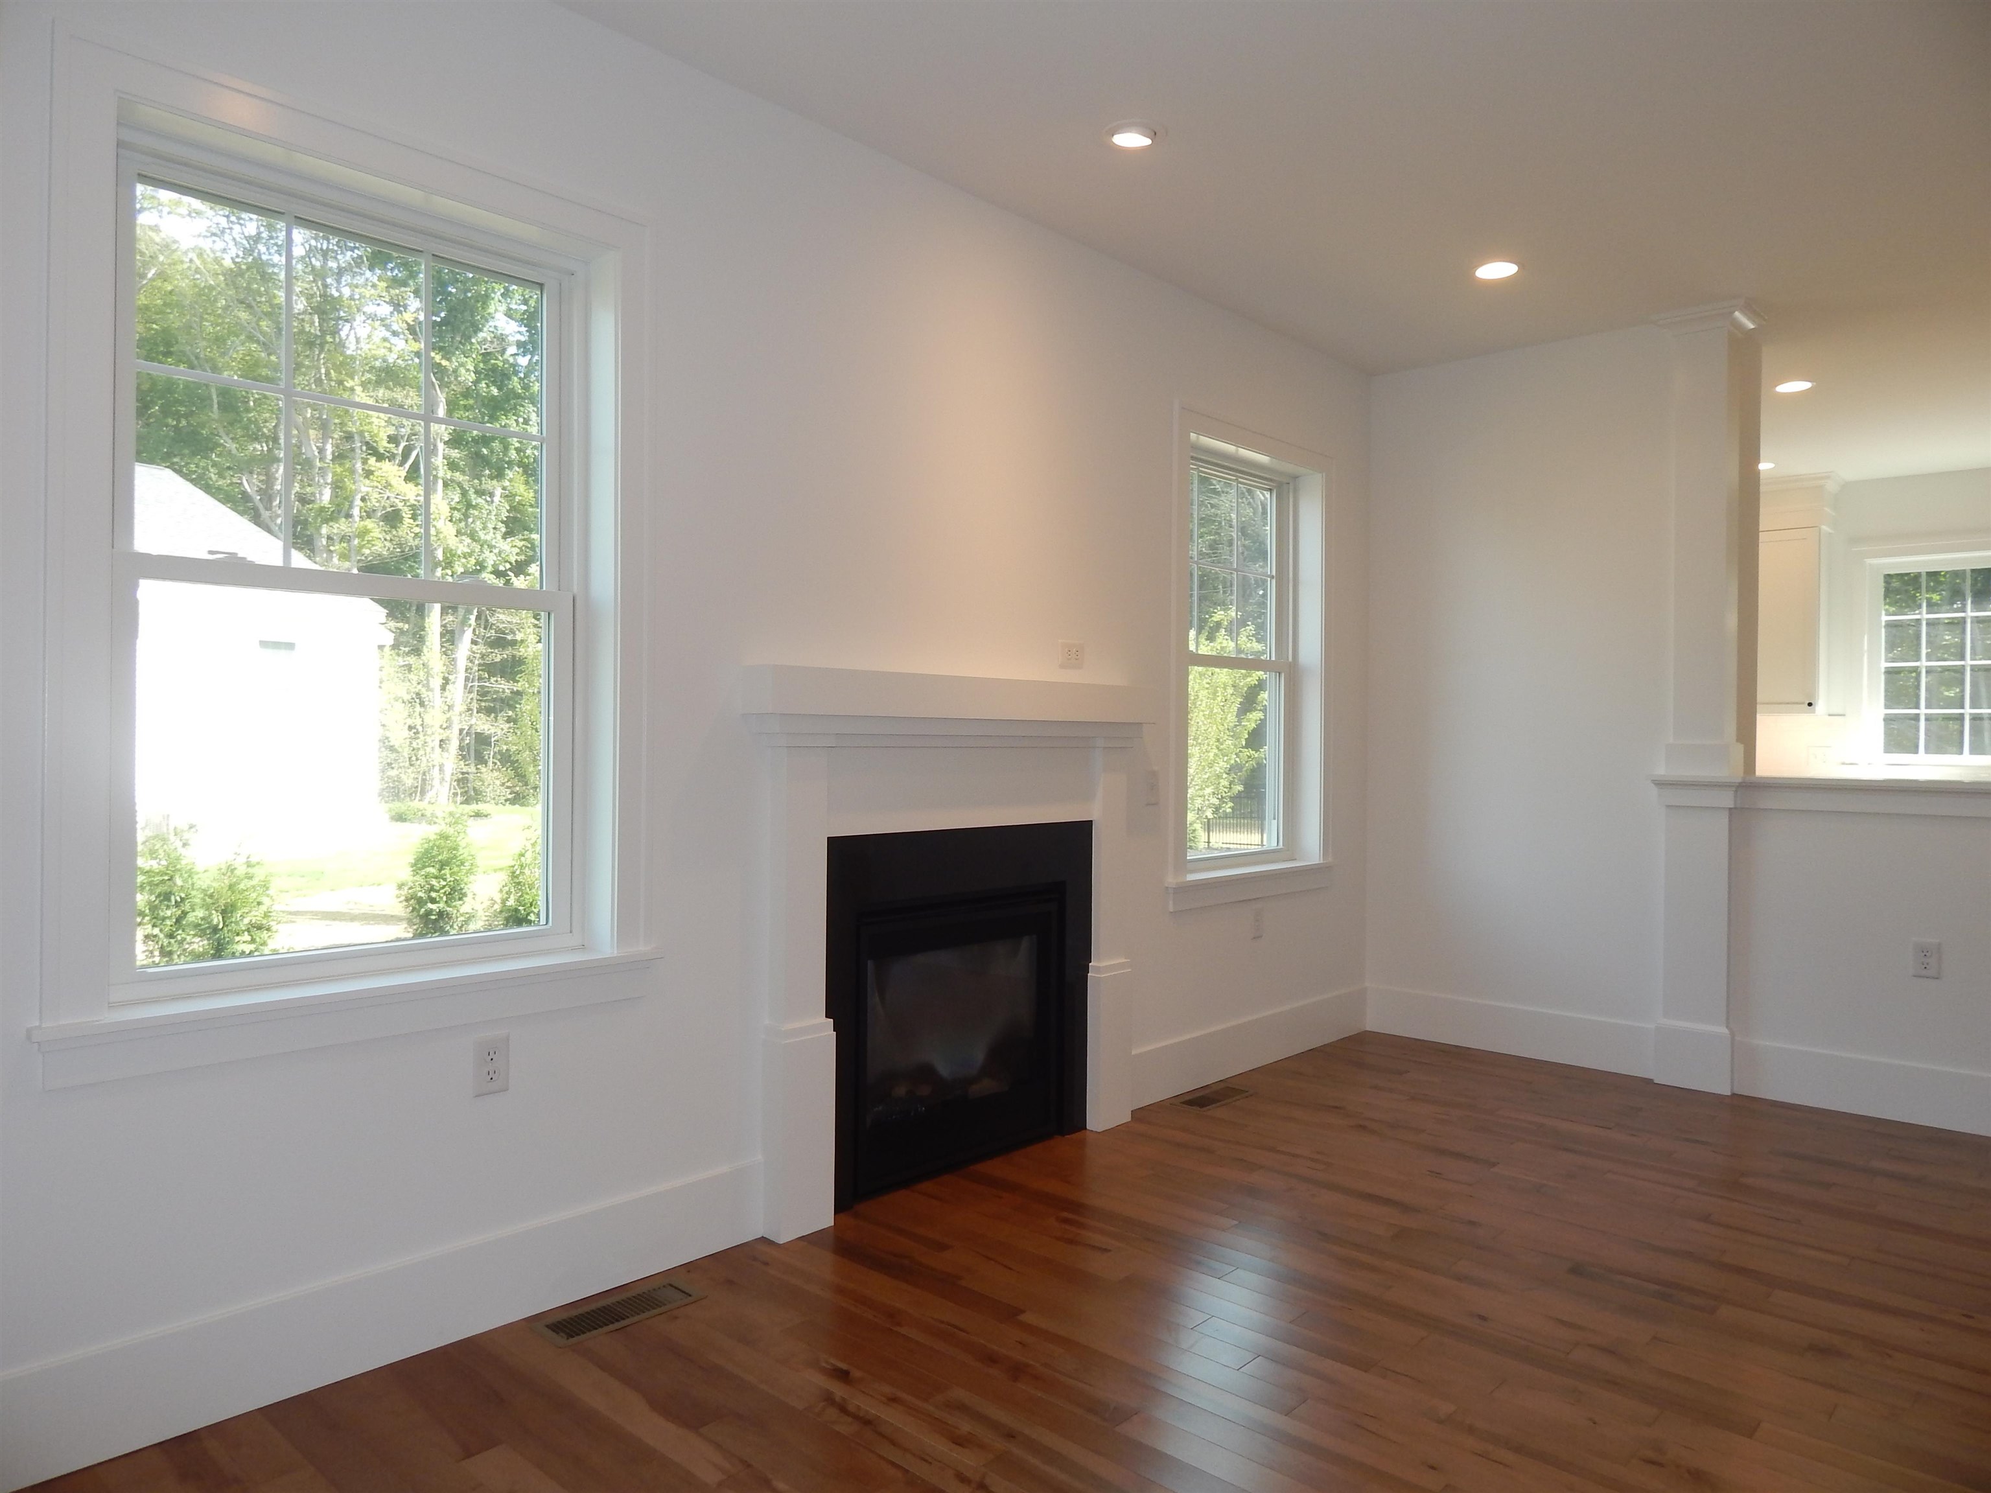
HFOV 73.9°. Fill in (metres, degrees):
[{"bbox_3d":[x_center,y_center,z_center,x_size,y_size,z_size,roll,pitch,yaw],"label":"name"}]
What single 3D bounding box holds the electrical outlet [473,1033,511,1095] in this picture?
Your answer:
[{"bbox_3d":[-1.003,0.631,2.622,0.008,0.115,0.071,1,0,42],"label":"electrical outlet"}]

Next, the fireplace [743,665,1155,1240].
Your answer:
[{"bbox_3d":[-0.049,0.490,3.590,0.122,1.343,1.494,1,0,42],"label":"fireplace"}]

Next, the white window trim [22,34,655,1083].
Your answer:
[{"bbox_3d":[-1.130,-0.293,2.493,0.084,1.670,1.134,1,0,42],"label":"white window trim"}]

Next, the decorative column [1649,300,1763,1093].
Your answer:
[{"bbox_3d":[2.483,-0.166,4.642,0.287,2.691,0.269,1,0,42],"label":"decorative column"}]

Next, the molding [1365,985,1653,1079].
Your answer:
[{"bbox_3d":[1.942,1.079,5.056,1.114,0.191,0.020,1,0,42],"label":"molding"}]

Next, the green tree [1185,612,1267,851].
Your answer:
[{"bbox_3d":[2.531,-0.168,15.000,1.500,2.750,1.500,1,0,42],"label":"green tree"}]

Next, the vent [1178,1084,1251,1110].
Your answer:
[{"bbox_3d":[0.725,1.167,4.388,0.117,0.013,0.339,1,0,42],"label":"vent"}]

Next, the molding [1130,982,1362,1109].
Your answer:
[{"bbox_3d":[0.960,1.073,4.788,0.018,0.190,1.714,1,0,42],"label":"molding"}]

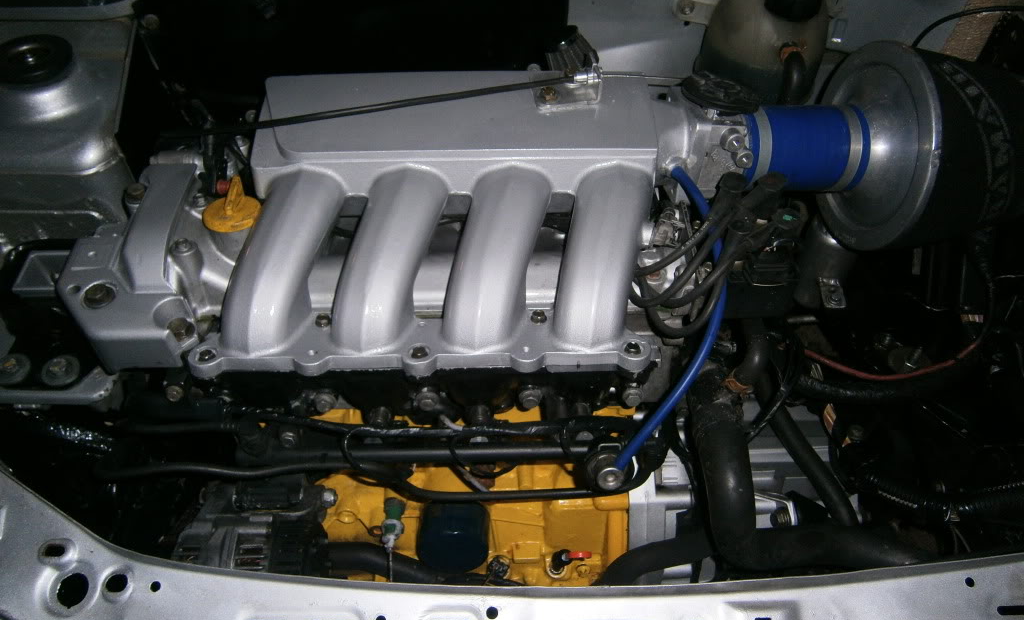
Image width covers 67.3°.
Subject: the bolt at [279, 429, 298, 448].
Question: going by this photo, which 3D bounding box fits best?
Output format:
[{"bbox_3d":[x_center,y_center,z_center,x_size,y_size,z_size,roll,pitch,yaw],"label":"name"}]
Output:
[{"bbox_3d":[-0.206,0.119,0.710,0.016,0.016,0.013,0,30,0],"label":"bolt"}]

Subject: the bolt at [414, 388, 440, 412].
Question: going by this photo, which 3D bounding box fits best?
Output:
[{"bbox_3d":[-0.076,0.082,0.695,0.021,0.021,0.016,0,29,0],"label":"bolt"}]

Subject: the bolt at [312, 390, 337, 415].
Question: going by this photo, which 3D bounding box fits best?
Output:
[{"bbox_3d":[-0.169,0.084,0.695,0.021,0.021,0.016,0,29,0],"label":"bolt"}]

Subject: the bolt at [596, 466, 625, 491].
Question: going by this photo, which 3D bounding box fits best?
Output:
[{"bbox_3d":[0.087,0.149,0.680,0.023,0.023,0.016,0,24,0],"label":"bolt"}]

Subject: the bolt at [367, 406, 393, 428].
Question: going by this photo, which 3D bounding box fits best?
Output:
[{"bbox_3d":[-0.121,0.099,0.705,0.021,0.021,0.020,0,37,0],"label":"bolt"}]

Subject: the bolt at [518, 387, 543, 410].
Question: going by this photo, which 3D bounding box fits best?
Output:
[{"bbox_3d":[0.017,0.080,0.695,0.021,0.021,0.016,0,29,0],"label":"bolt"}]

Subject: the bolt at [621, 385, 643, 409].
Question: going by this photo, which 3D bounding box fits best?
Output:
[{"bbox_3d":[0.108,0.079,0.695,0.018,0.018,0.015,0,30,0],"label":"bolt"}]

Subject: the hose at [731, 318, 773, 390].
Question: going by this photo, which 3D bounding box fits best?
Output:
[{"bbox_3d":[0.226,0.041,0.725,0.042,0.050,0.080,0,57,0],"label":"hose"}]

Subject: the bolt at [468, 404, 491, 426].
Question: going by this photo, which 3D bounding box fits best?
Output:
[{"bbox_3d":[-0.031,0.097,0.705,0.021,0.021,0.020,0,37,0],"label":"bolt"}]

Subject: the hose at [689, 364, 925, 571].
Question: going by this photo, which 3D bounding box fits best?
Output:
[{"bbox_3d":[0.265,0.137,0.680,0.218,0.148,0.153,0,57,0],"label":"hose"}]

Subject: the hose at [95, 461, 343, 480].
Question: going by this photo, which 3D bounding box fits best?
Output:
[{"bbox_3d":[-0.281,0.153,0.735,0.235,0.016,0.018,0,57,0],"label":"hose"}]

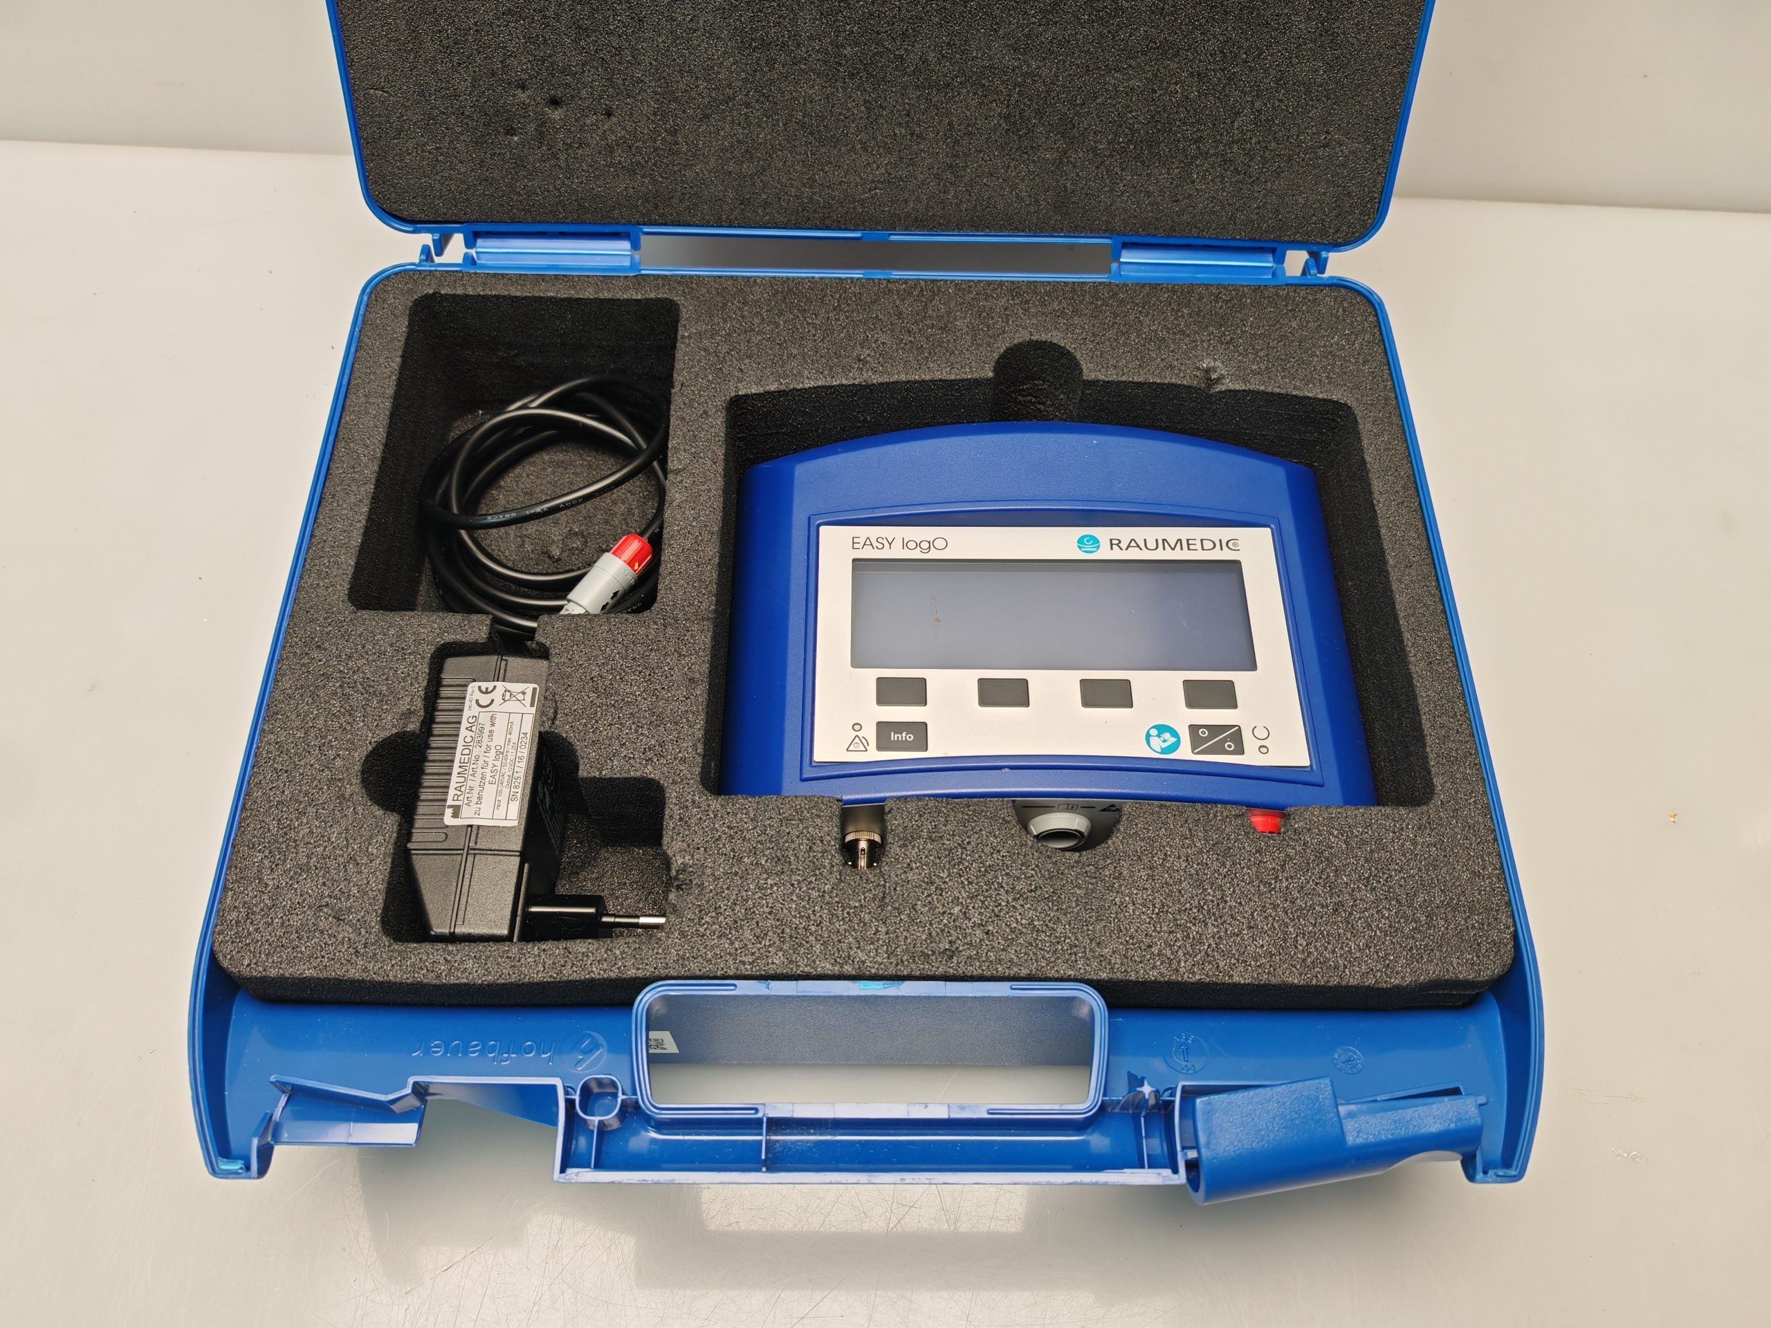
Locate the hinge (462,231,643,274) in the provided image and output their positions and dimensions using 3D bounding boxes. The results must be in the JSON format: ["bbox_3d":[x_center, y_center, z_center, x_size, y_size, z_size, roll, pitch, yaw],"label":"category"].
[{"bbox_3d":[-0.125,-0.152,0.512,0.064,0.011,0.012,0,61,-1],"label":"hinge"}]

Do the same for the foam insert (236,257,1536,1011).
[{"bbox_3d":[-0.004,-0.007,0.482,0.374,0.076,0.265,0,61,-1],"label":"foam insert"}]

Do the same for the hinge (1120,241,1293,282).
[{"bbox_3d":[0.119,-0.150,0.516,0.064,0.011,0.012,0,61,-1],"label":"hinge"}]

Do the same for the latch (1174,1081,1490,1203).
[{"bbox_3d":[0.120,0.129,0.373,0.075,0.021,0.023,-7,62,-5],"label":"latch"}]

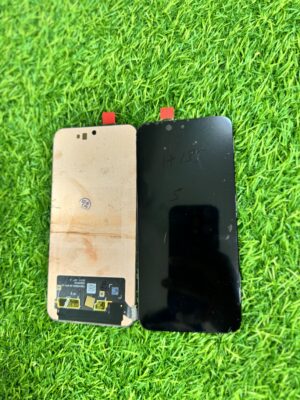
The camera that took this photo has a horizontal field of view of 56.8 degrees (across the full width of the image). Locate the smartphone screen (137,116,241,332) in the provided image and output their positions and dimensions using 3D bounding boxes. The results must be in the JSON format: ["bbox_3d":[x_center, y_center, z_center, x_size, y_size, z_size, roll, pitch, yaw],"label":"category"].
[{"bbox_3d":[0.027,0.017,0.209,0.073,0.003,0.159,-2,85,11],"label":"smartphone screen"}]

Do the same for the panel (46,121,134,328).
[{"bbox_3d":[-0.046,0.018,0.223,0.072,0.003,0.157,0,85,11],"label":"panel"}]

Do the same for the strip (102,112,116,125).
[{"bbox_3d":[-0.034,-0.067,0.228,0.011,0.001,0.011,0,85,11],"label":"strip"}]

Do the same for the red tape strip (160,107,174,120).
[{"bbox_3d":[0.014,-0.068,0.219,0.011,0.001,0.011,-2,85,11],"label":"red tape strip"}]

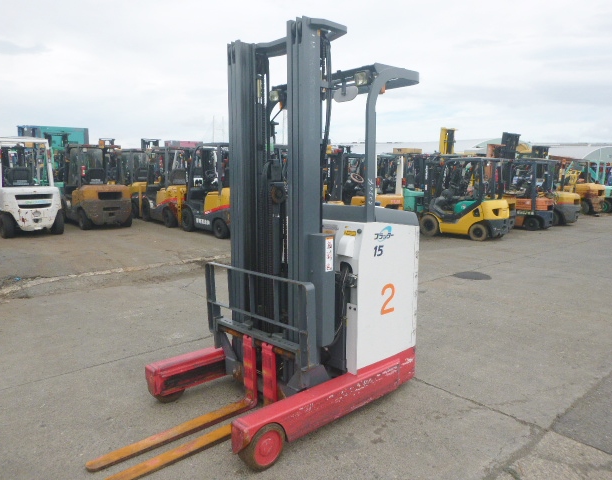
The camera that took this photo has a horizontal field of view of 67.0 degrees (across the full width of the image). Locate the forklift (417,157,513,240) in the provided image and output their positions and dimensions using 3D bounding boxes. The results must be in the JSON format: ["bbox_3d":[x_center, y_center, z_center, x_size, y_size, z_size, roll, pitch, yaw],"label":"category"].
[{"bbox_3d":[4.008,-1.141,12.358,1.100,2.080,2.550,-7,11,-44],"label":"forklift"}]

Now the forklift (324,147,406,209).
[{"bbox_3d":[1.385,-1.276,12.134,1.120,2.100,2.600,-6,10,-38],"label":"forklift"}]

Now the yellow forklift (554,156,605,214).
[{"bbox_3d":[11.401,-2.410,20.713,1.450,2.300,3.400,-6,10,-39],"label":"yellow forklift"}]

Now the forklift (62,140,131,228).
[{"bbox_3d":[-5.492,-1.467,12.081,1.260,2.150,3.000,-4,9,-31],"label":"forklift"}]

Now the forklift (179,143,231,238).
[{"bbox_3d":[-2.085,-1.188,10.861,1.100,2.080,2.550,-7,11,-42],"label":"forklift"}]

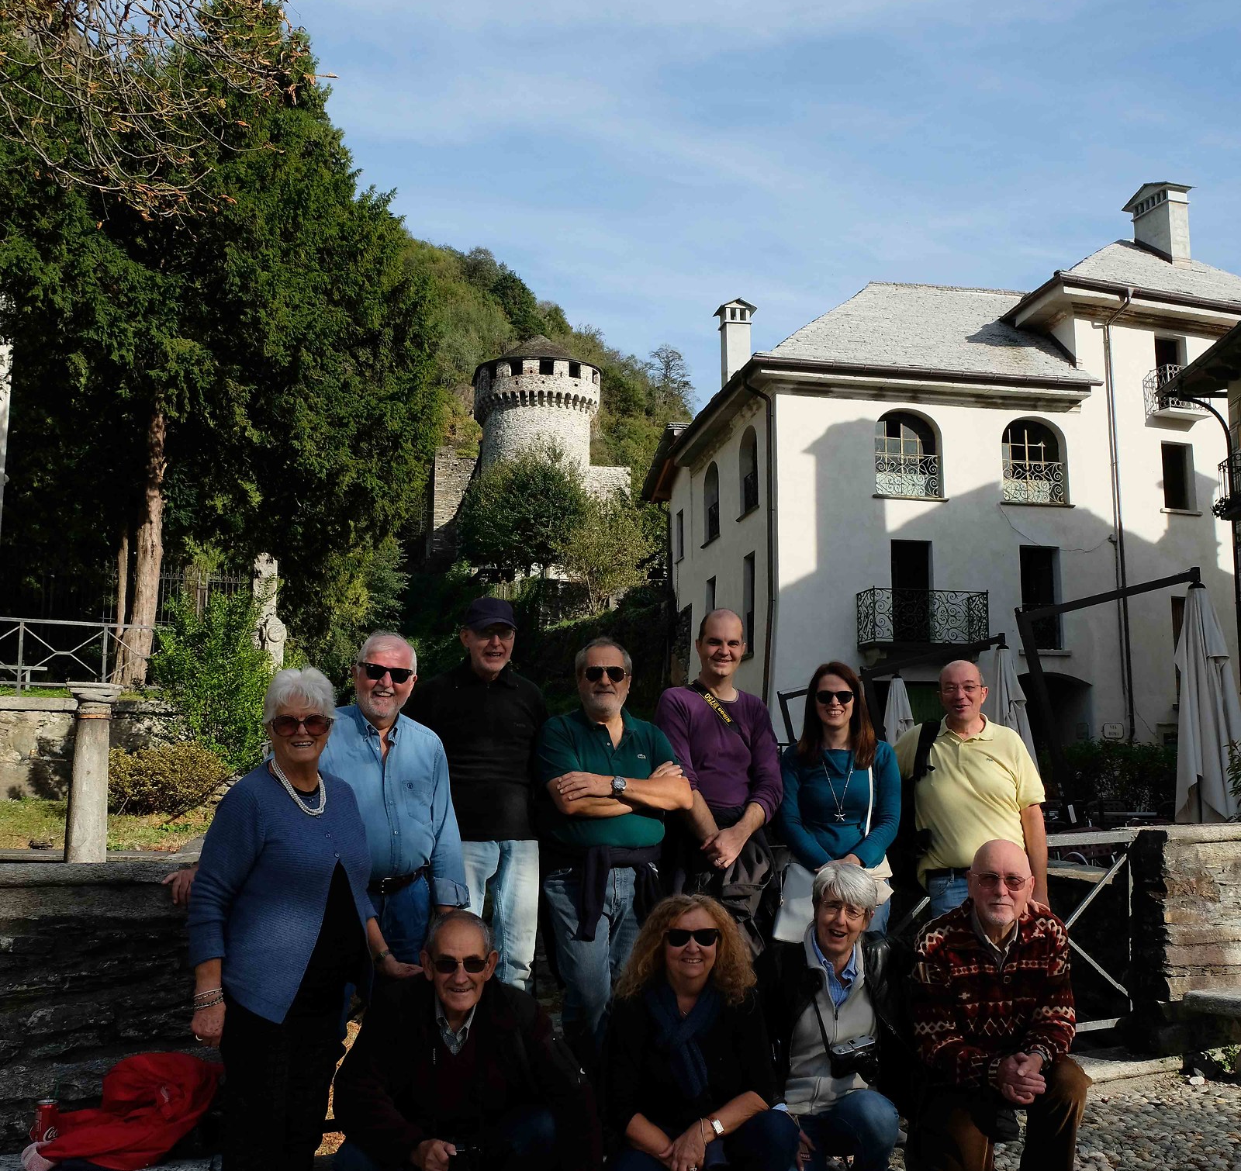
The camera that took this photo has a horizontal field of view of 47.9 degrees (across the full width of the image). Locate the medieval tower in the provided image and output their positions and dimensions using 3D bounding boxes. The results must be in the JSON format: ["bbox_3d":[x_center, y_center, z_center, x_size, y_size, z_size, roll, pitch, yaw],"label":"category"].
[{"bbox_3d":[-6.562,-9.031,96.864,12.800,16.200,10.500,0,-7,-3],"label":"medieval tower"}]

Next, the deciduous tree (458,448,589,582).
[{"bbox_3d":[-4.674,-3.382,66.935,6.000,6.300,5.600,0,-7,0],"label":"deciduous tree"}]

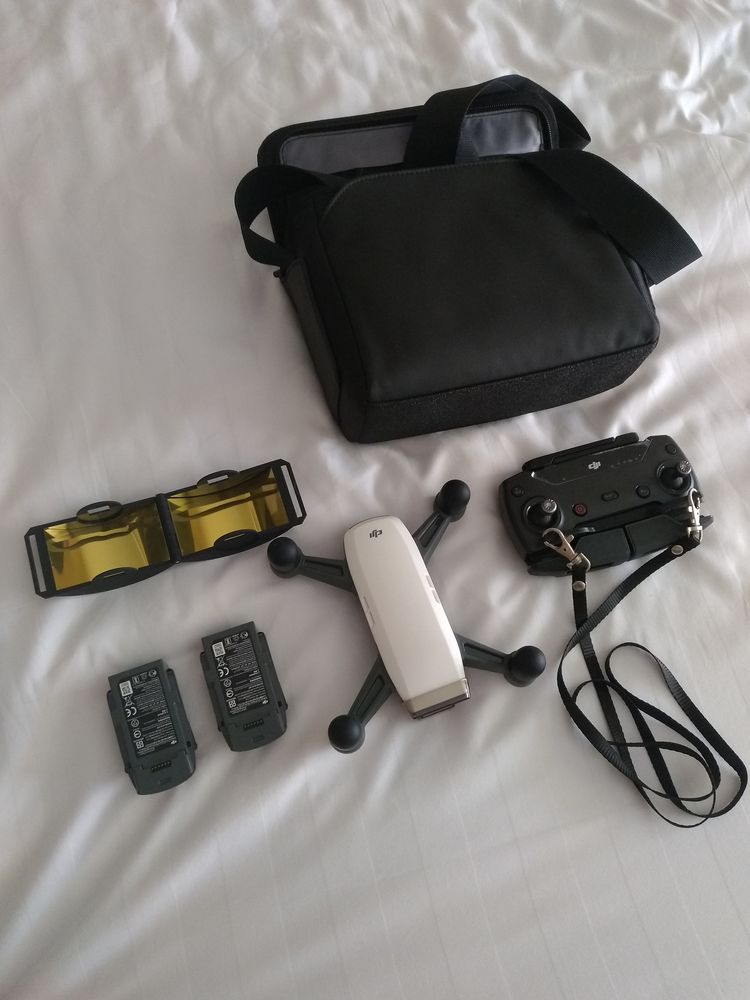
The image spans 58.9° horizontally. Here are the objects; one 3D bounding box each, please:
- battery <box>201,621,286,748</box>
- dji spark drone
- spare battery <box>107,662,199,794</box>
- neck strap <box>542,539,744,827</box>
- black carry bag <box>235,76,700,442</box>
[{"bbox_3d":[-0.082,0.119,0.421,0.044,0.026,0.076,-17,67,-8],"label":"battery"},{"bbox_3d":[0.018,0.072,0.431,0.143,0.053,0.143,-18,67,-9],"label":"dji spark drone"},{"bbox_3d":[-0.137,0.141,0.410,0.044,0.026,0.076,-17,67,-8],"label":"spare battery"},{"bbox_3d":[0.174,0.103,0.430,0.116,0.028,0.195,0,66,-1],"label":"neck strap"},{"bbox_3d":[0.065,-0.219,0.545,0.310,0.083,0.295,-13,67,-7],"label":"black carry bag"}]

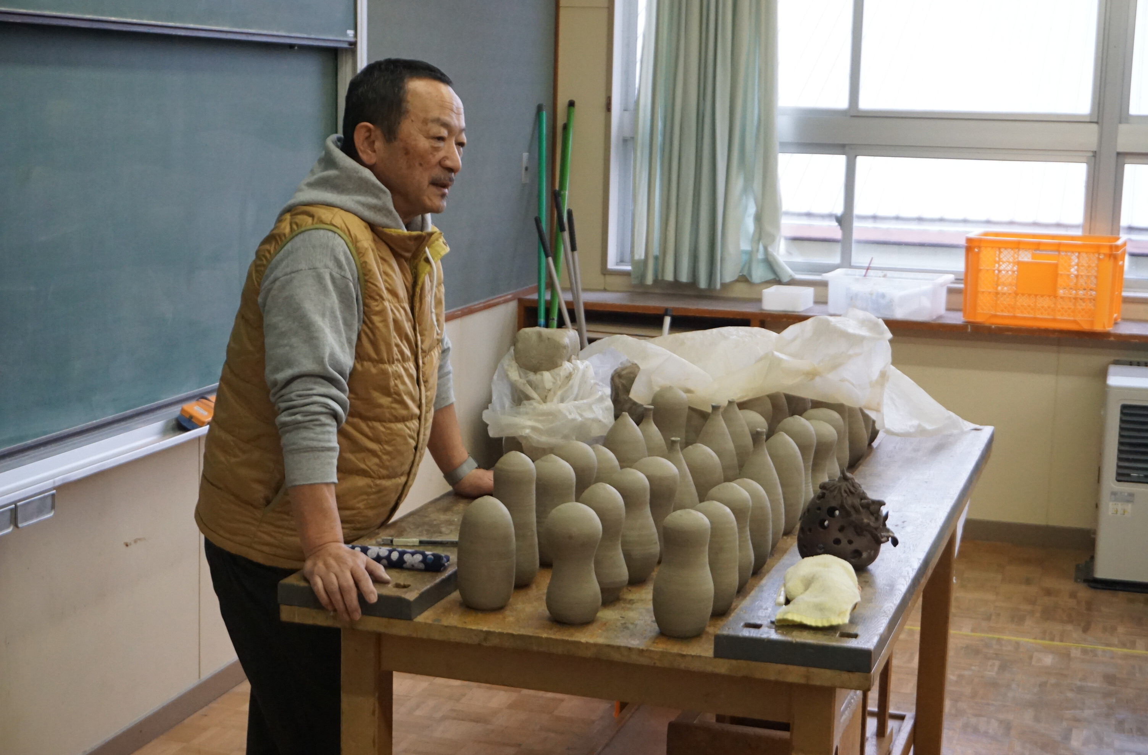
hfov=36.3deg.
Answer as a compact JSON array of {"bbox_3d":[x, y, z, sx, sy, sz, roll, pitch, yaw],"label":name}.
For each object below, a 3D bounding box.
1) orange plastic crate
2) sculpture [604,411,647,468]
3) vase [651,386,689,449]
[{"bbox_3d":[1.620,-0.337,6.022,0.501,0.283,0.303,5,10,22],"label":"orange plastic crate"},{"bbox_3d":[0.095,0.159,3.290,0.089,0.190,0.089,4,9,18],"label":"sculpture"},{"bbox_3d":[0.190,0.118,3.512,0.083,0.205,0.083,4,9,18],"label":"vase"}]

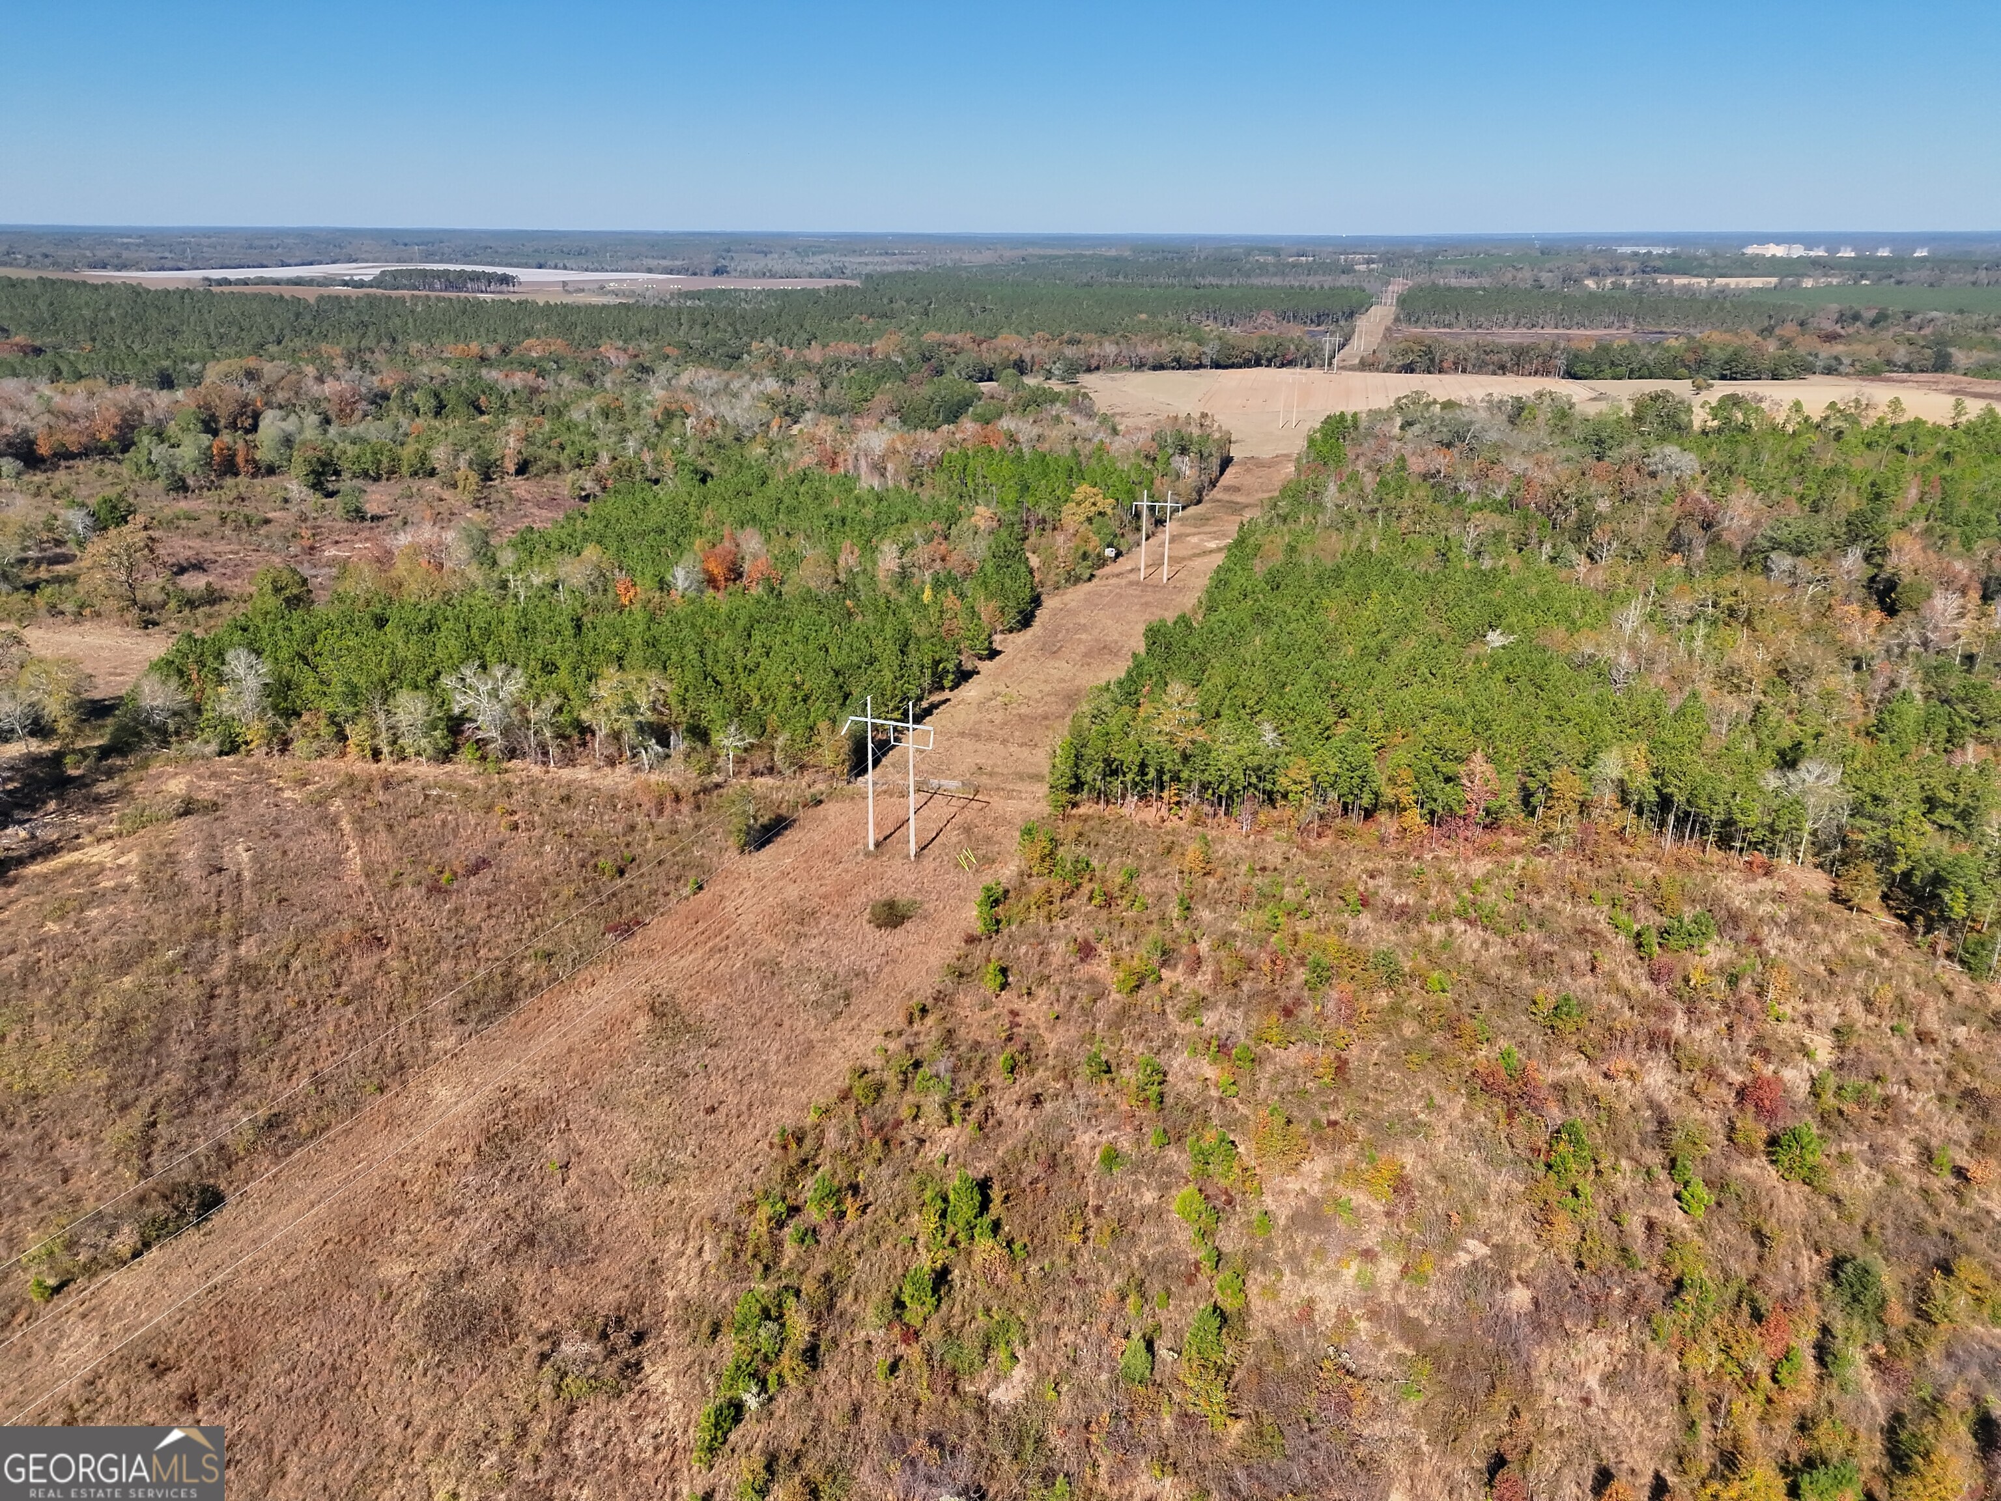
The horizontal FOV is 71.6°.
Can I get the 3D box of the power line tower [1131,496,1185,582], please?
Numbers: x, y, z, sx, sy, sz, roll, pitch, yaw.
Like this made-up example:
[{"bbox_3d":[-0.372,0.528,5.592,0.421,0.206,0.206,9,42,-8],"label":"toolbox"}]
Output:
[{"bbox_3d":[38.213,-52.241,339.964,12.000,22.580,0.800,6,22,16],"label":"power line tower"}]

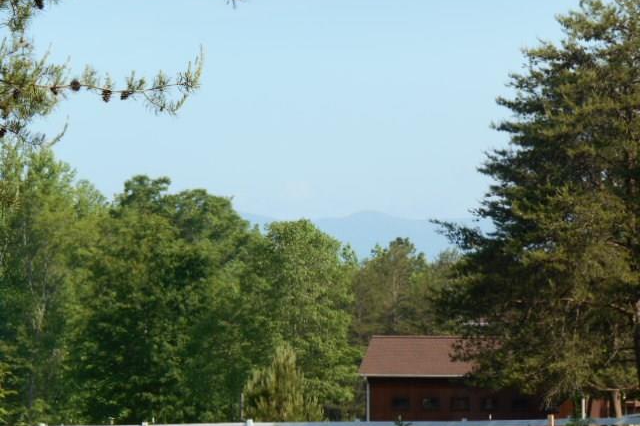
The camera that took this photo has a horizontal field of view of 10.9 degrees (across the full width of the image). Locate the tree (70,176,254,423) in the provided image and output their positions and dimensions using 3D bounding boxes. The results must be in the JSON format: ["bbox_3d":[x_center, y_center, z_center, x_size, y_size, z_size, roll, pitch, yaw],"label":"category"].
[{"bbox_3d":[-7.489,4.480,160.351,8.654,12.411,8.221,0,-3,0],"label":"tree"}]

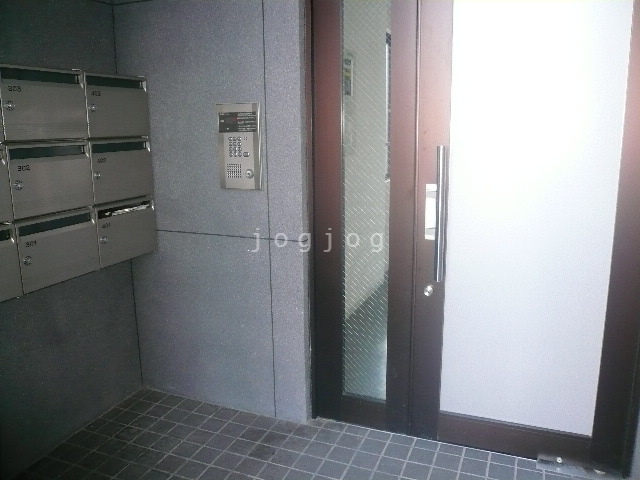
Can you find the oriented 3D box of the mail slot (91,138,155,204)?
[{"bbox_3d":[-0.940,-0.315,2.319,0.167,0.263,0.358,4,12,22],"label":"mail slot"}]

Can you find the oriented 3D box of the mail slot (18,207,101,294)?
[{"bbox_3d":[-1.076,0.024,2.043,0.167,0.263,0.366,4,12,22],"label":"mail slot"}]

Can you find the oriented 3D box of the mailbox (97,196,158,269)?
[{"bbox_3d":[-0.938,-0.048,2.371,0.167,0.264,0.358,4,12,22],"label":"mailbox"}]

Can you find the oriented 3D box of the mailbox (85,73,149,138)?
[{"bbox_3d":[-0.942,-0.580,2.270,0.167,0.260,0.356,4,12,22],"label":"mailbox"}]

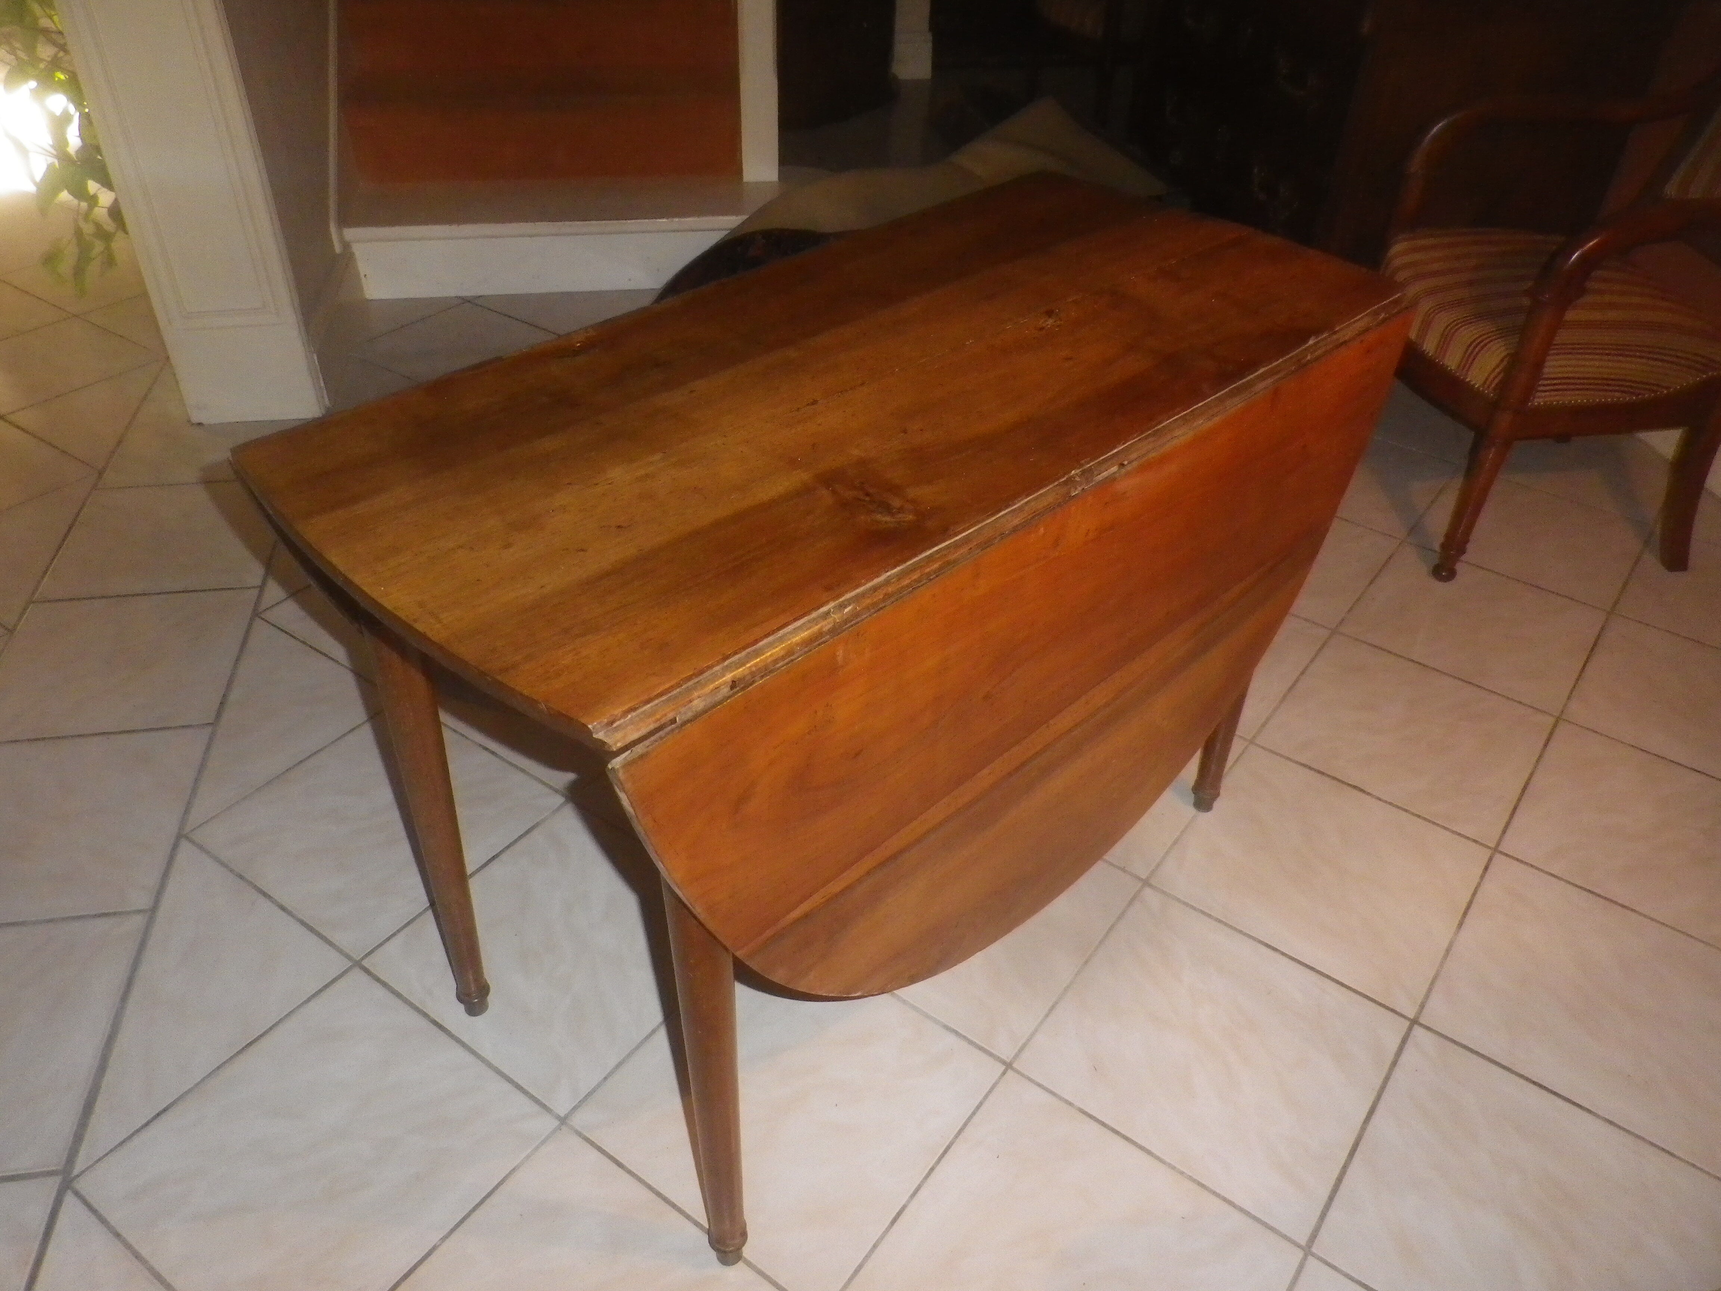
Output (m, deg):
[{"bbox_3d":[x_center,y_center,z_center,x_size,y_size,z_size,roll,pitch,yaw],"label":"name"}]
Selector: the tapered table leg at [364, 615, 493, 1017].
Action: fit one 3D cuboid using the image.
[{"bbox_3d":[-0.431,0.172,1.252,0.053,0.632,0.053,31,46,33],"label":"tapered table leg"}]

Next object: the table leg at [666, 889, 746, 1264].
[{"bbox_3d":[-0.121,0.351,1.028,0.053,0.632,0.053,31,46,33],"label":"table leg"}]

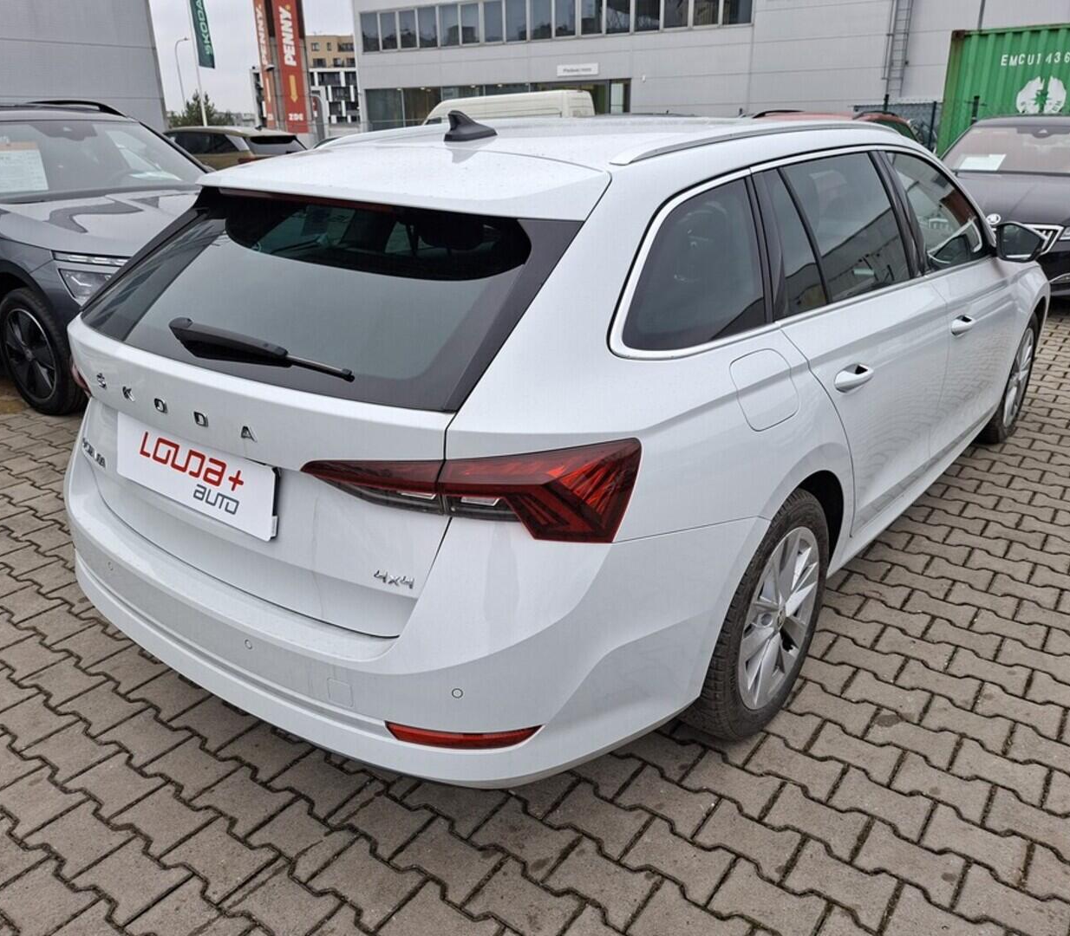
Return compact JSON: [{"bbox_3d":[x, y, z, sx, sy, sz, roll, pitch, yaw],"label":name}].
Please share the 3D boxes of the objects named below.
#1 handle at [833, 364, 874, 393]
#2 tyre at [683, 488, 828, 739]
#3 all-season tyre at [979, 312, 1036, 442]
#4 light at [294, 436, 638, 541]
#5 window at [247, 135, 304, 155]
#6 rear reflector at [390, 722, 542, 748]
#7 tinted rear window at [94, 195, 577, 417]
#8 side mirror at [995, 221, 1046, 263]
[{"bbox_3d":[0.775,-0.220,2.002,0.048,0.043,0.220,15,27,36],"label":"handle"},{"bbox_3d":[0.533,0.349,2.103,0.215,0.645,0.645,15,27,36],"label":"tyre"},{"bbox_3d":[2.229,-0.453,4.023,0.215,0.645,0.645,15,27,36],"label":"all-season tyre"},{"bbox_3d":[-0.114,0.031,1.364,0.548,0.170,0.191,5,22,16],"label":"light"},{"bbox_3d":[-5.112,-6.432,16.500,1.220,0.520,0.120,-24,-9,-44],"label":"window"},{"bbox_3d":[-0.127,0.469,1.463,0.271,0.047,0.050,1,22,6],"label":"rear reflector"},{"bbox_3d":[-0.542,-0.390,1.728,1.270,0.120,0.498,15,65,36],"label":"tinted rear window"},{"bbox_3d":[1.794,-0.839,3.074,0.175,0.150,0.140,15,27,36],"label":"side mirror"}]

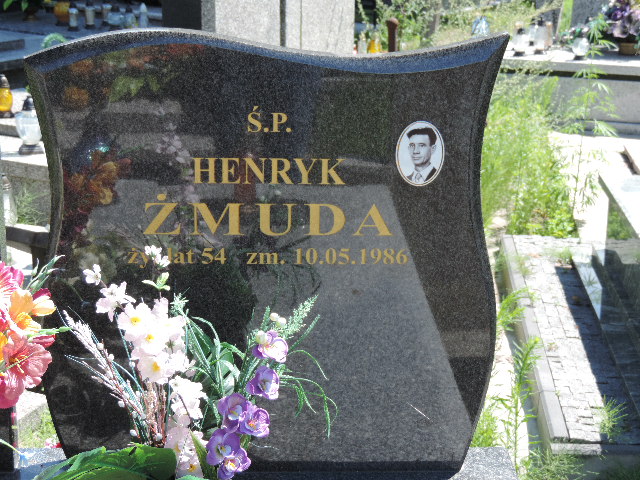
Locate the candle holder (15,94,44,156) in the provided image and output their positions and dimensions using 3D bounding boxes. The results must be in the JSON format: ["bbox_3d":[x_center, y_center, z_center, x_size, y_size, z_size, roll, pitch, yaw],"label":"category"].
[{"bbox_3d":[-1.341,-0.533,6.000,0.145,0.262,0.145,0,13,0],"label":"candle holder"}]

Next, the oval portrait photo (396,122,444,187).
[{"bbox_3d":[0.186,-0.159,2.385,0.090,0.121,0.008,1,14,3],"label":"oval portrait photo"}]

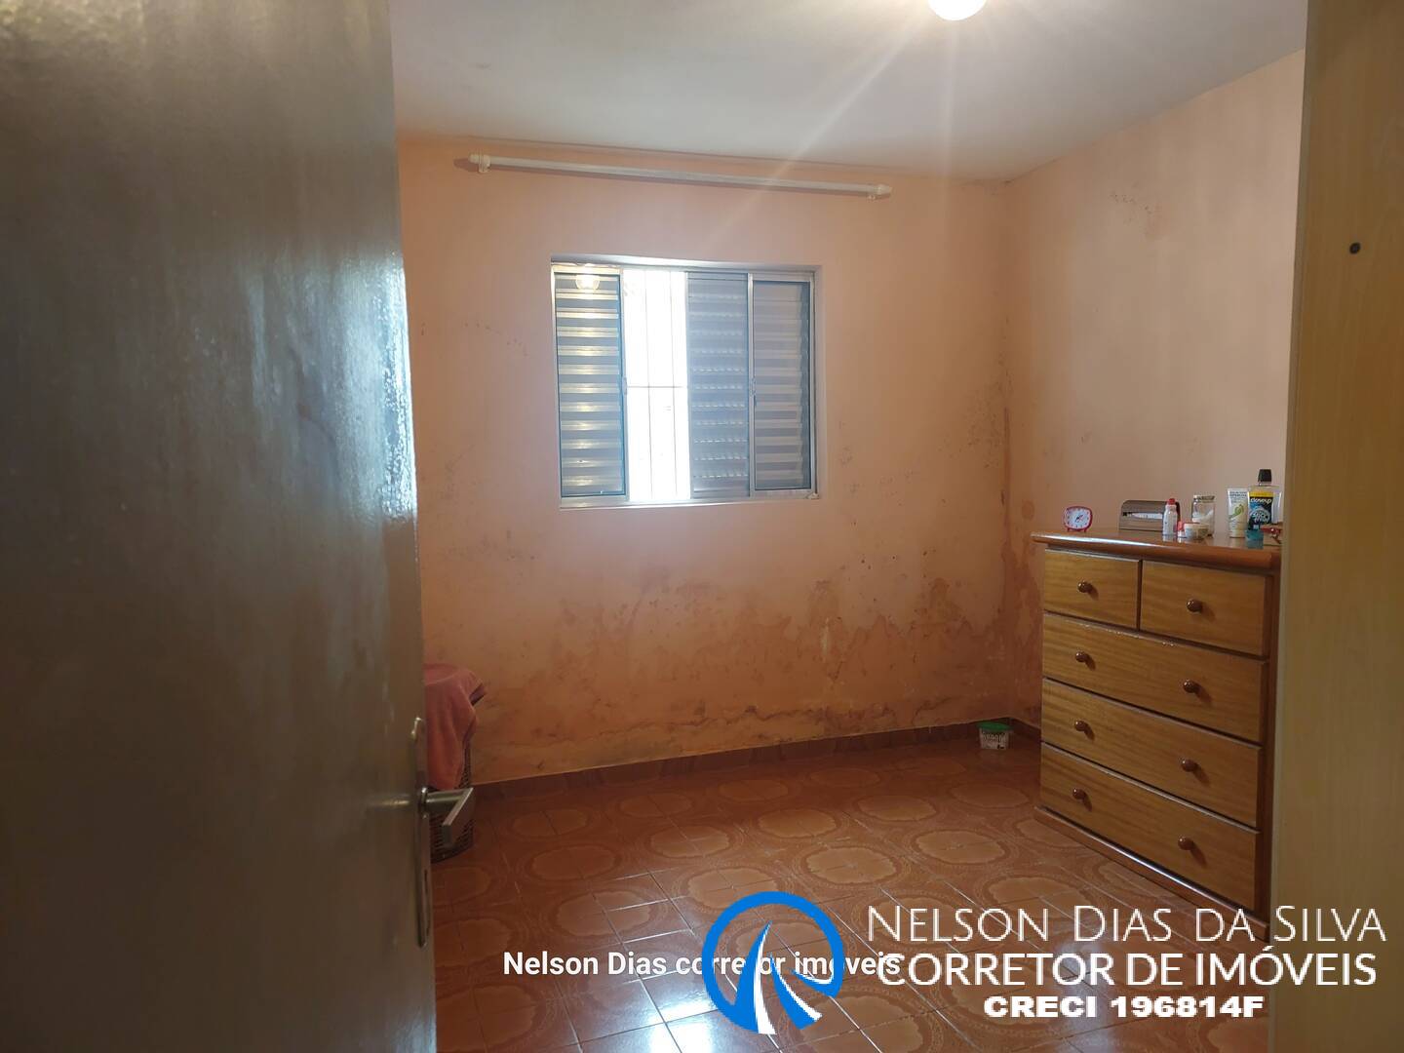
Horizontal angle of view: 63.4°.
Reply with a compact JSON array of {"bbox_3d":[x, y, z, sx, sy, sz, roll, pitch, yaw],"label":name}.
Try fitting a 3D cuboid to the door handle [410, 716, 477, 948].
[{"bbox_3d":[-0.244,0.298,1.057,0.060,0.225,0.130,-1,4,1],"label":"door handle"}]

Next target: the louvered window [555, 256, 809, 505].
[{"bbox_3d":[-0.036,-0.585,4.703,1.152,0.987,0.100,-3,4,-21],"label":"louvered window"}]

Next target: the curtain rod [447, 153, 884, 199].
[{"bbox_3d":[-0.033,-1.398,4.559,1.795,0.050,0.080,-3,4,-21],"label":"curtain rod"}]

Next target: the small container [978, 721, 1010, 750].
[{"bbox_3d":[1.307,0.926,5.078,0.135,0.100,0.135,0,4,14],"label":"small container"}]

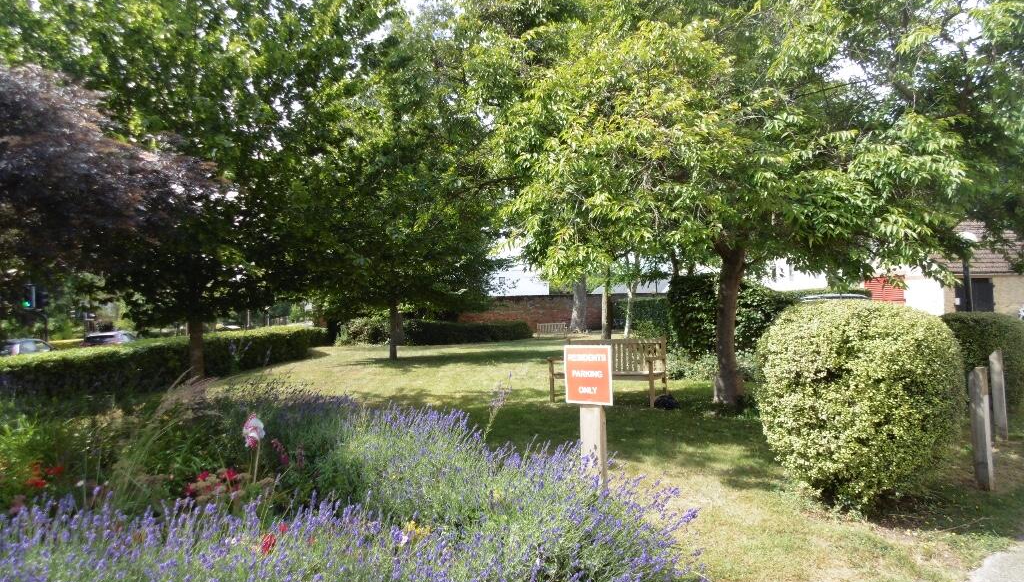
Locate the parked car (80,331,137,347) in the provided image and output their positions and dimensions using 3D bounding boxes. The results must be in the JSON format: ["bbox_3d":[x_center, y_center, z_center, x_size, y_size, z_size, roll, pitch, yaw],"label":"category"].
[{"bbox_3d":[-22.376,3.115,36.000,1.780,1.500,4.200,-2,-2,-10],"label":"parked car"}]

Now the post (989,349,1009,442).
[{"bbox_3d":[4.659,0.988,6.200,0.110,0.880,0.110,-4,-3,43],"label":"post"}]

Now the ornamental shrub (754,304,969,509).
[{"bbox_3d":[2.529,0.772,4.820,1.400,1.380,1.400,-3,-2,28],"label":"ornamental shrub"}]

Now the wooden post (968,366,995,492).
[{"bbox_3d":[3.369,0.981,4.670,0.110,0.890,0.110,-4,-3,43],"label":"wooden post"}]

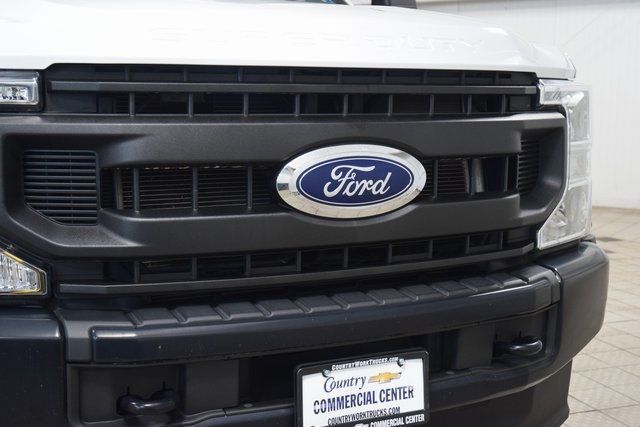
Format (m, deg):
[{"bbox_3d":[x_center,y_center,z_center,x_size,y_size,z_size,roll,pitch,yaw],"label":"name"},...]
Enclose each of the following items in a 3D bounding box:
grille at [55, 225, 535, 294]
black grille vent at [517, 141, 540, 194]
[{"bbox_3d":[0.034,0.095,1.993,1.180,0.072,0.125,-3,8,-26],"label":"grille"},{"bbox_3d":[0.524,-0.114,2.283,0.045,0.140,0.148,7,10,41],"label":"black grille vent"}]

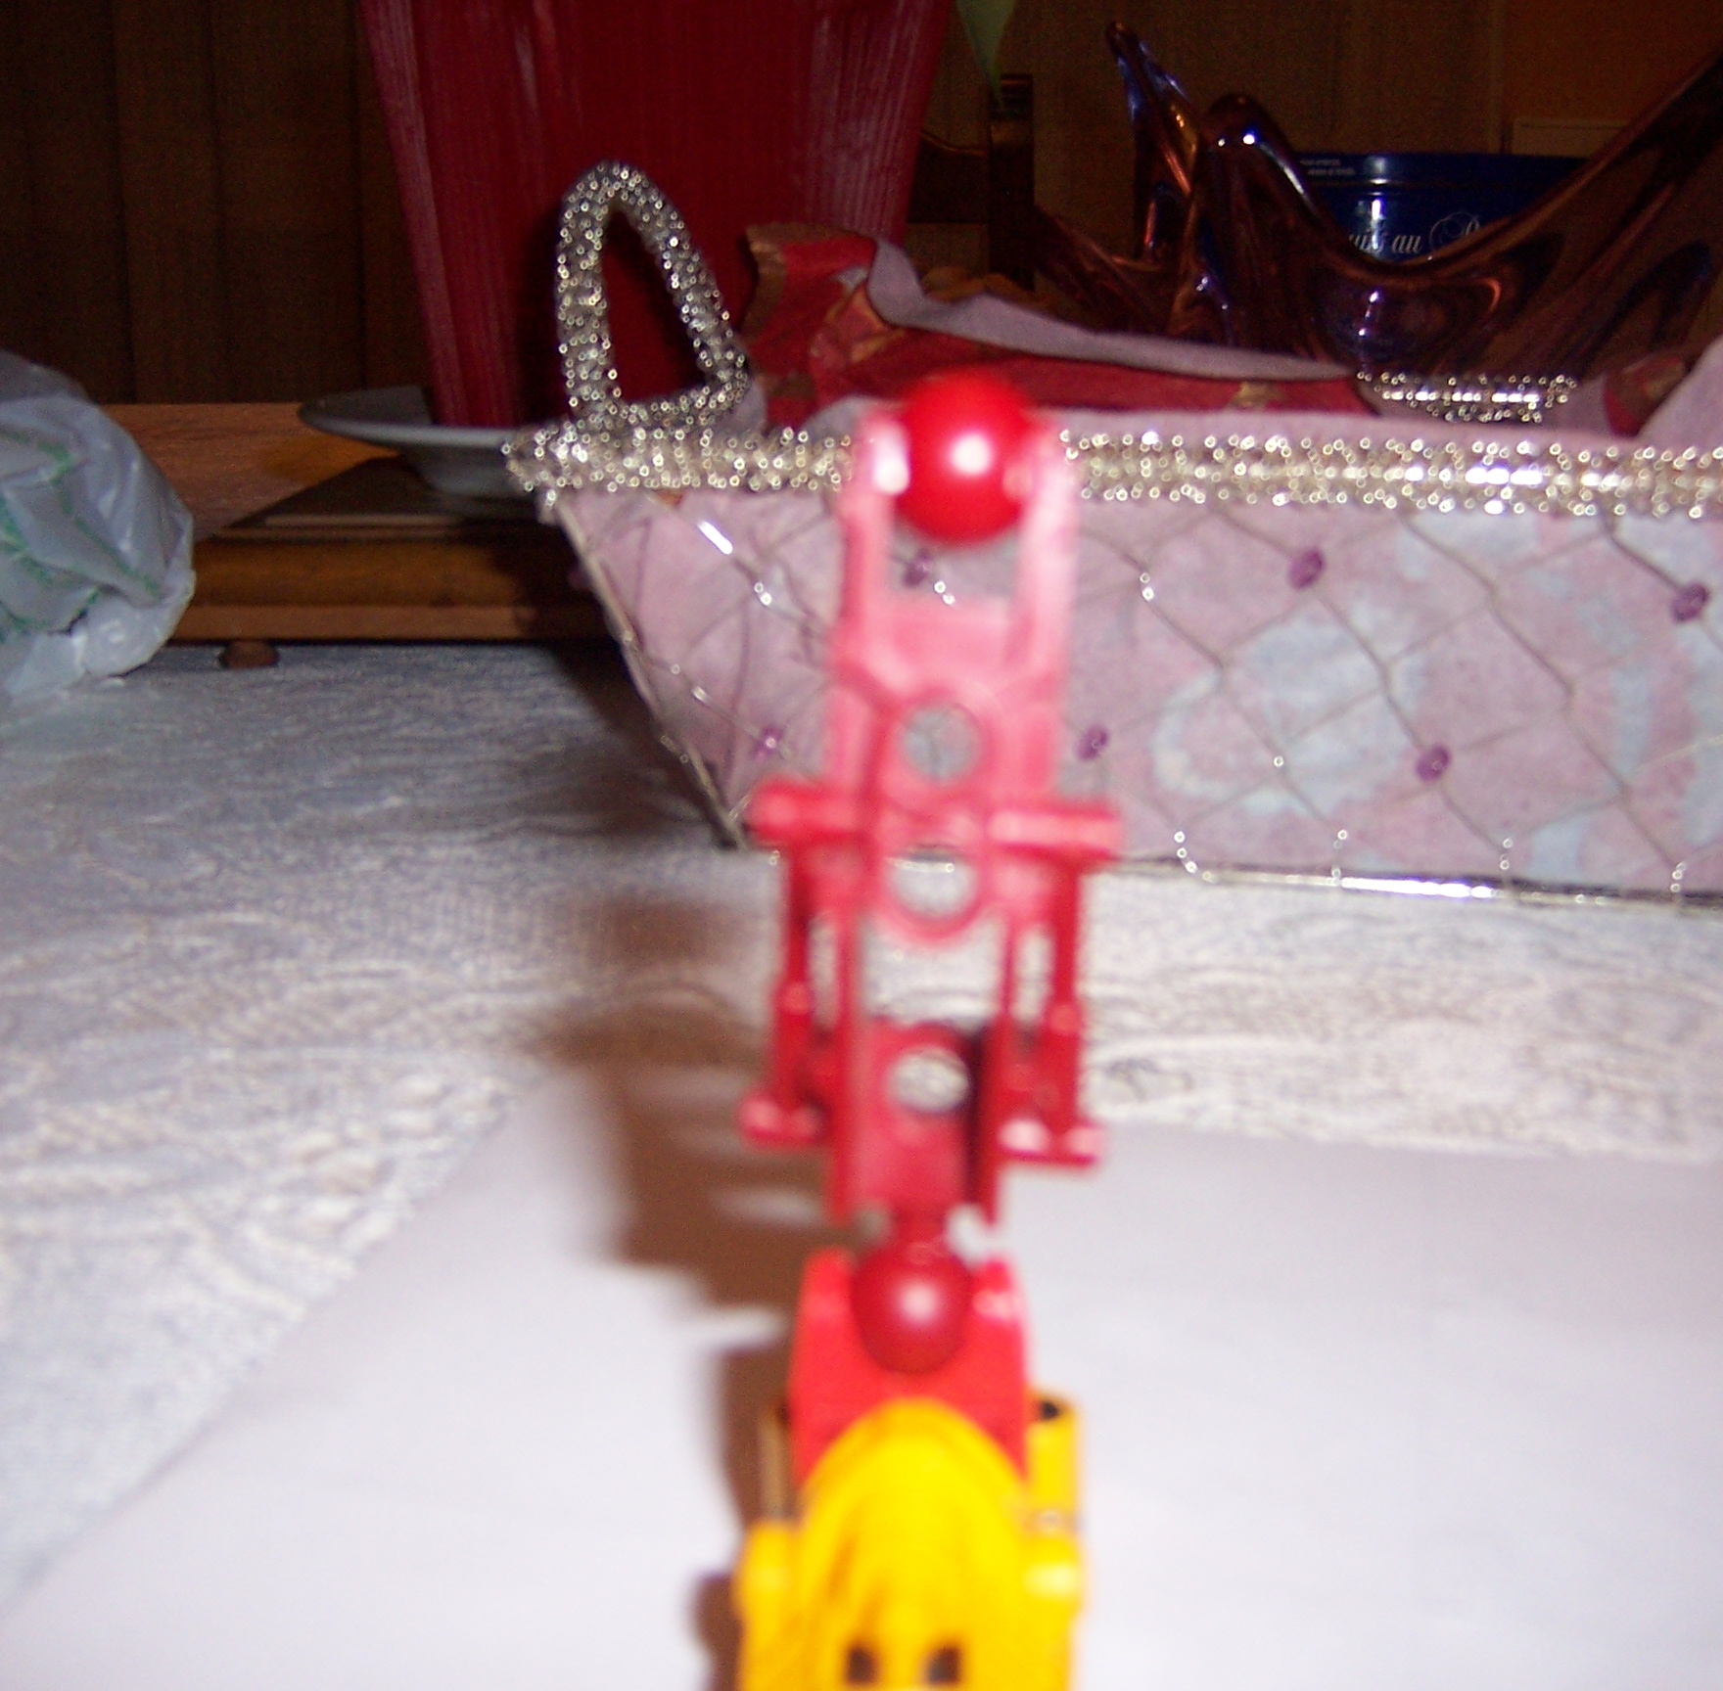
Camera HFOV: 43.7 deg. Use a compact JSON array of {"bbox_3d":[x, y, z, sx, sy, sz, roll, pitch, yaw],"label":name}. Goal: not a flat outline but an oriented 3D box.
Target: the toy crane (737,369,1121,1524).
[{"bbox_3d":[0.005,0.007,0.157,0.027,0.081,0.026,3,11,0],"label":"toy crane"}]

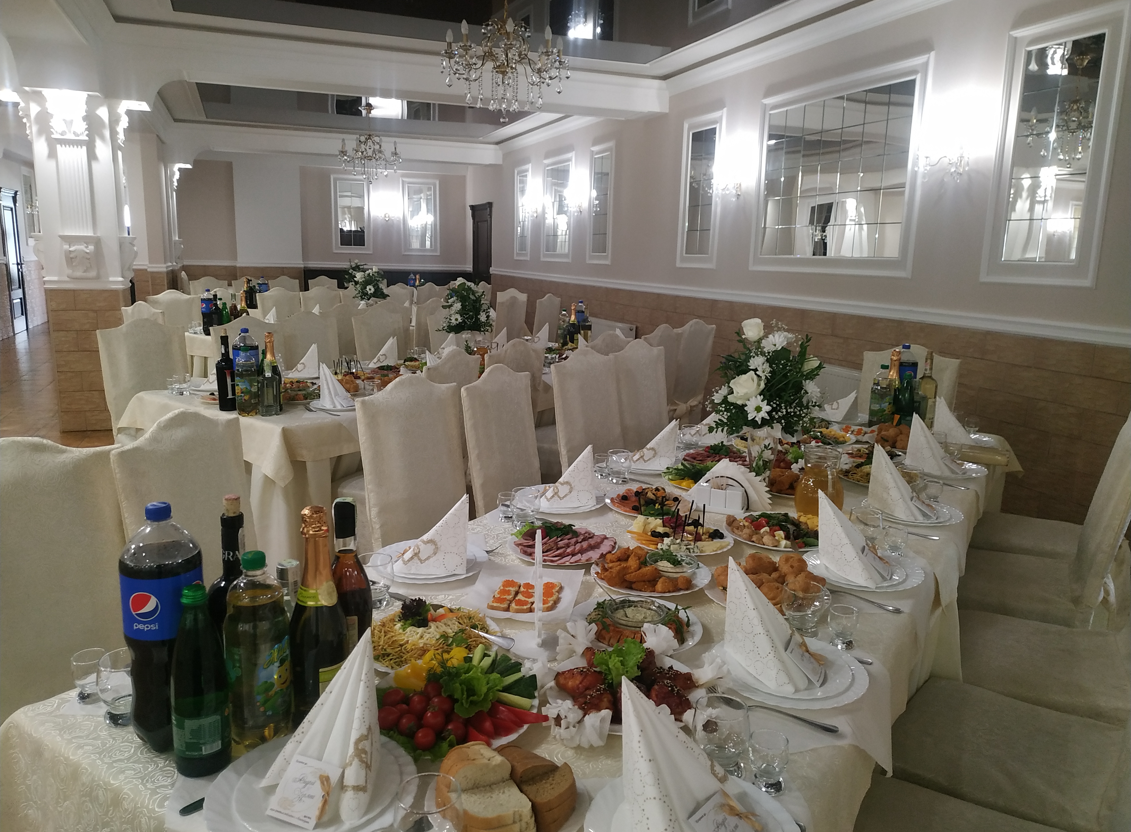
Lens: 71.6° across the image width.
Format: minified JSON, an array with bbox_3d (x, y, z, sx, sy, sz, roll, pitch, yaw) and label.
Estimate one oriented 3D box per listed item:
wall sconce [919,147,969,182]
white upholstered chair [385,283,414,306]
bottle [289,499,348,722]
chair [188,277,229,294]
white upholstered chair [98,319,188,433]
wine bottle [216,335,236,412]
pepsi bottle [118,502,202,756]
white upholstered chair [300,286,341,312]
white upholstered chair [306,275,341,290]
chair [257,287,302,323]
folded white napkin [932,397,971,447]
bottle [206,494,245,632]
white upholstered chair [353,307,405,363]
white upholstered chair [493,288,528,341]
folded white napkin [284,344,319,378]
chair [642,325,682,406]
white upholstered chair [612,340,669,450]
[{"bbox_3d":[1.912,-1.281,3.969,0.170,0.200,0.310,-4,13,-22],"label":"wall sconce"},{"bbox_3d":[-1.791,-0.938,8.831,0.550,1.035,0.450,9,14,33],"label":"white upholstered chair"},{"bbox_3d":[-0.348,0.284,1.099,0.087,0.318,0.087,9,14,31],"label":"bottle"},{"bbox_3d":[-3.816,-1.028,8.753,0.530,1.020,0.460,9,14,32],"label":"chair"},{"bbox_3d":[-2.017,0.040,4.043,0.530,1.035,0.440,9,14,33],"label":"white upholstered chair"},{"bbox_3d":[-1.409,-0.180,3.257,0.076,0.318,0.076,-6,14,-29],"label":"wine bottle"},{"bbox_3d":[-0.556,0.284,1.077,0.103,0.339,0.103,-5,13,-27],"label":"pepsi bottle"},{"bbox_3d":[-2.245,-0.750,7.750,0.560,1.010,0.460,10,15,37],"label":"white upholstered chair"},{"bbox_3d":[-2.827,-1.187,9.749,0.520,1.068,0.440,9,14,33],"label":"white upholstered chair"},{"bbox_3d":[-2.422,-0.633,7.089,0.530,1.020,0.460,9,14,32],"label":"chair"},{"bbox_3d":[1.424,0.010,2.881,0.140,0.165,0.155,9,14,33],"label":"folded white napkin"},{"bbox_3d":[-0.461,0.271,1.106,0.076,0.326,0.076,9,14,33],"label":"bottle"},{"bbox_3d":[-1.050,-0.168,5.151,0.530,1.035,0.440,9,14,33],"label":"white upholstered chair"},{"bbox_3d":[-0.643,-0.513,6.745,0.520,1.068,0.440,9,14,33],"label":"white upholstered chair"},{"bbox_3d":[-1.258,-0.272,3.826,0.135,0.165,0.125,9,14,33],"label":"folded white napkin"},{"bbox_3d":[0.389,-0.072,4.841,0.530,1.020,0.460,10,14,35],"label":"chair"},{"bbox_3d":[0.527,0.170,3.638,0.560,1.010,0.460,10,15,35],"label":"white upholstered chair"}]

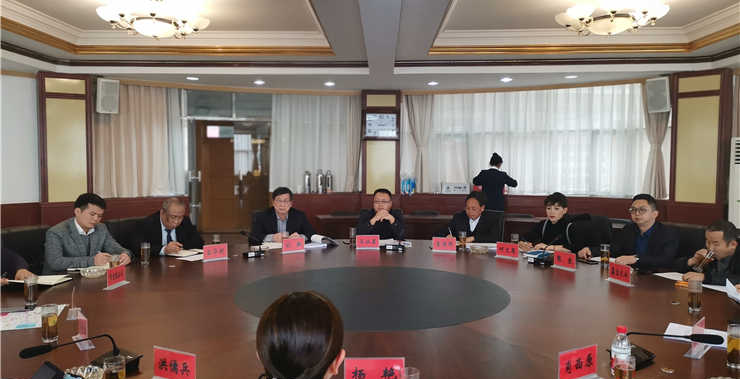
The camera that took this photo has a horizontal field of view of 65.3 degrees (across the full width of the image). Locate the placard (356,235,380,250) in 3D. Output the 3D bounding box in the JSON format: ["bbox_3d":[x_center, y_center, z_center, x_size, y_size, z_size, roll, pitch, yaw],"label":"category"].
[{"bbox_3d":[-0.016,0.472,5.102,0.200,0.120,0.060,0,3,-1],"label":"placard"}]

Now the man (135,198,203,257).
[{"bbox_3d":[-1.735,0.672,5.077,0.580,1.210,0.700,-2,3,-35],"label":"man"}]

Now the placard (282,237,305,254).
[{"bbox_3d":[-0.630,0.461,4.788,0.200,0.118,0.040,-2,3,-31],"label":"placard"}]

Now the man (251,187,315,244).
[{"bbox_3d":[-0.820,0.610,5.486,0.600,1.250,0.720,-1,3,-18],"label":"man"}]

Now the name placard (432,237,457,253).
[{"bbox_3d":[0.642,0.481,4.961,0.200,0.120,0.060,1,3,9],"label":"name placard"}]

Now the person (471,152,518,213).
[{"bbox_3d":[1.716,0.330,7.944,0.600,1.650,0.400,1,3,7],"label":"person"}]

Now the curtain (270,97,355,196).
[{"bbox_3d":[-0.852,-0.681,8.550,1.330,1.480,0.120,0,3,-9],"label":"curtain"}]

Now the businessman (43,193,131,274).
[{"bbox_3d":[-1.980,0.672,4.107,0.750,1.260,0.600,2,4,42],"label":"businessman"}]

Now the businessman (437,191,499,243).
[{"bbox_3d":[0.930,0.622,5.436,0.600,1.230,0.720,1,3,22],"label":"businessman"}]

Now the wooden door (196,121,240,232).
[{"bbox_3d":[-3.176,-0.262,12.100,0.930,2.360,0.090,0,3,-1],"label":"wooden door"}]

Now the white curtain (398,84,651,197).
[{"bbox_3d":[2.307,-0.707,8.796,3.718,1.600,0.300,1,3,21],"label":"white curtain"}]

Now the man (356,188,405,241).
[{"bbox_3d":[0.100,0.612,5.656,0.520,1.230,0.720,0,3,0],"label":"man"}]

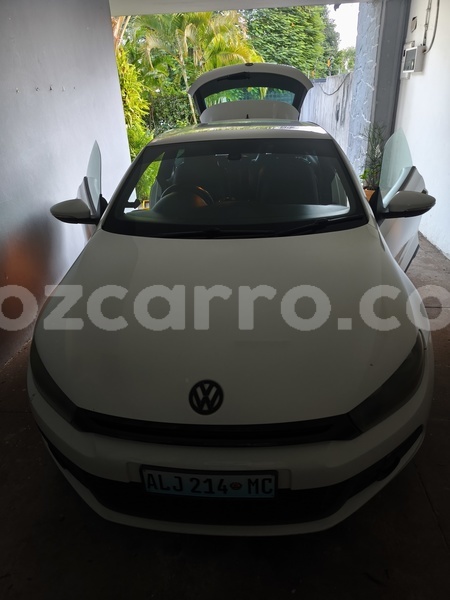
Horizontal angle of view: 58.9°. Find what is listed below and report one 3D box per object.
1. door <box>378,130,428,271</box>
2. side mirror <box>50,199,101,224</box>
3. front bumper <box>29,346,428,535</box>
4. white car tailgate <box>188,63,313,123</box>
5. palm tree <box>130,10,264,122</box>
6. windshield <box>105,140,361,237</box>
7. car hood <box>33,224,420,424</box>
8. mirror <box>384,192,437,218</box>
[{"bbox_3d":[1.240,-0.604,2.819,0.260,1.060,1.320,13,30,30],"label":"door"},{"bbox_3d":[-0.945,-0.559,2.521,0.270,0.155,0.170,-7,26,-7],"label":"side mirror"},{"bbox_3d":[-0.036,0.486,1.593,1.780,0.560,0.560,0,26,6],"label":"front bumper"},{"bbox_3d":[0.259,-2.155,4.195,1.300,0.770,0.320,0,-11,6],"label":"white car tailgate"},{"bbox_3d":[-0.533,-3.979,7.159,2.200,3.300,2.100,0,26,6],"label":"palm tree"},{"bbox_3d":[0.048,-0.695,2.391,1.460,0.130,0.890,0,54,6],"label":"windshield"},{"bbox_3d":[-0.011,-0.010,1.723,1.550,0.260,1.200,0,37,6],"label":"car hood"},{"bbox_3d":[1.084,-0.558,2.329,0.270,0.155,0.170,8,28,21],"label":"mirror"}]

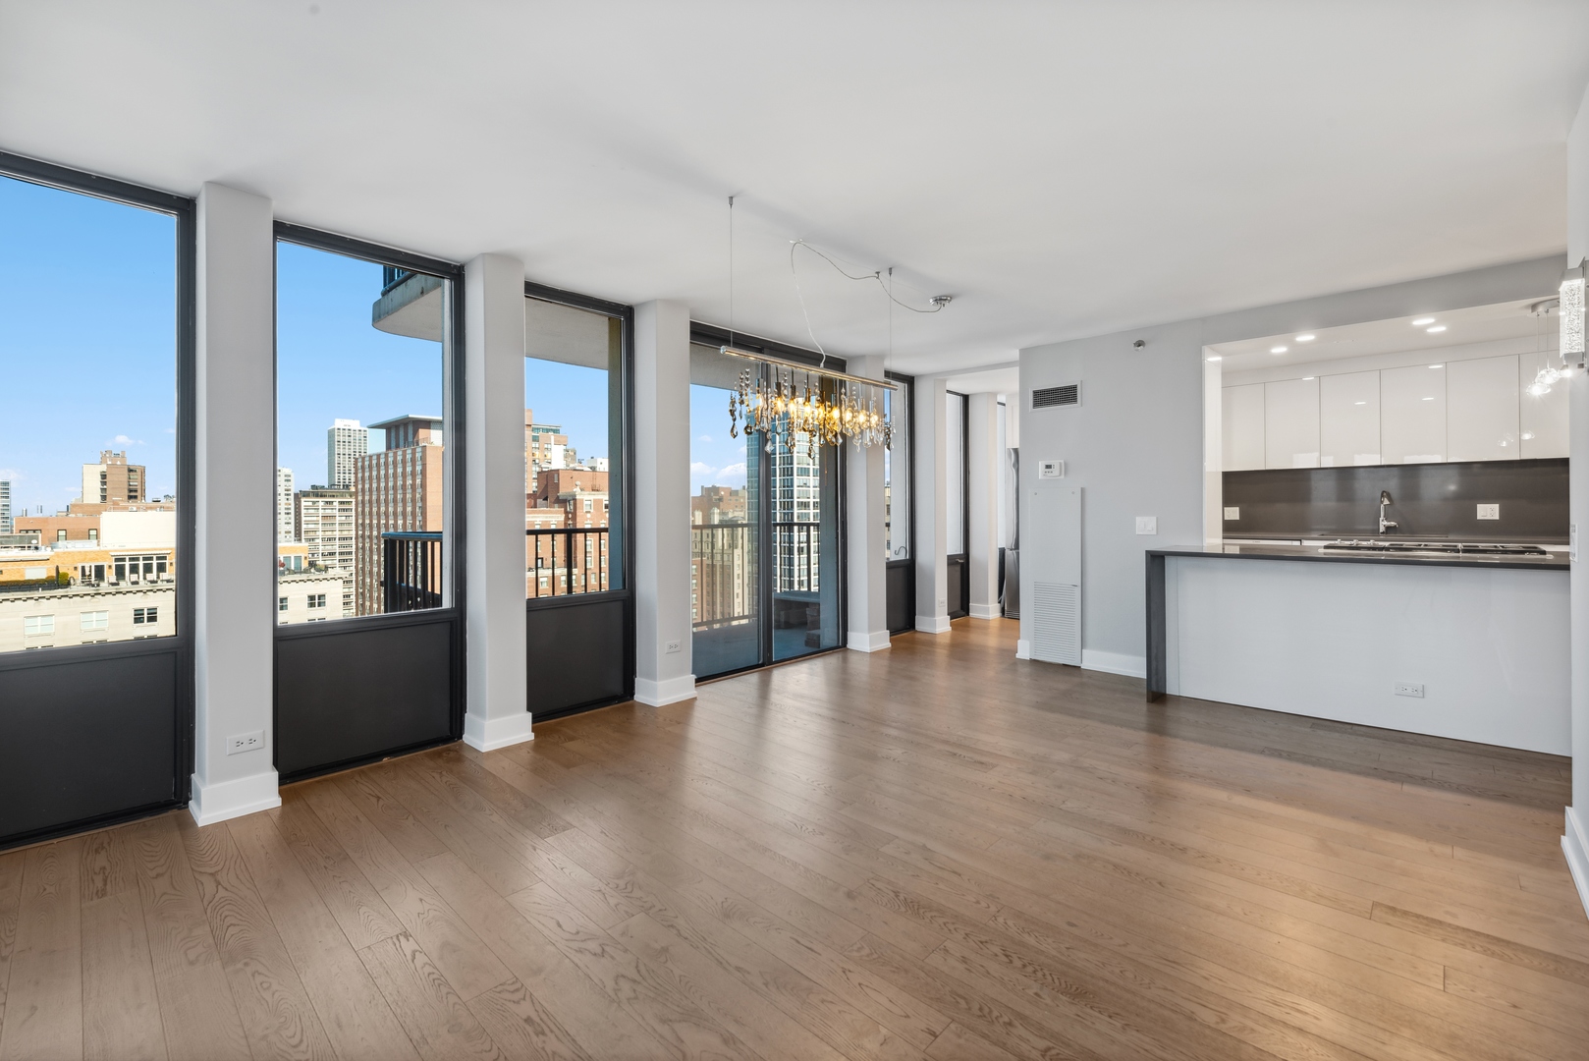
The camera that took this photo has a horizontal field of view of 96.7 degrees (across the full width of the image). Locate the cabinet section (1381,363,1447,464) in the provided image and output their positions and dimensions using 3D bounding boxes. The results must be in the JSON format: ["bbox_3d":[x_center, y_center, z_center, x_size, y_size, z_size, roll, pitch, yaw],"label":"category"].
[{"bbox_3d":[5.050,-0.920,5.758,0.396,0.772,0.353,1,1,42],"label":"cabinet section"}]

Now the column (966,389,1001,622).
[{"bbox_3d":[2.051,-0.252,7.601,0.245,2.379,0.245,1,2,41],"label":"column"}]

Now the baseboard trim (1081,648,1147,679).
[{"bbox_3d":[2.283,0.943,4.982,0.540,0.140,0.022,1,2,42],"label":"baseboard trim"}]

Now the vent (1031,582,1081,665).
[{"bbox_3d":[1.962,0.701,5.329,0.385,0.610,0.035,1,1,43],"label":"vent"}]

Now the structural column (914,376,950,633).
[{"bbox_3d":[1.334,-0.230,6.805,0.245,2.390,0.245,1,2,41],"label":"structural column"}]

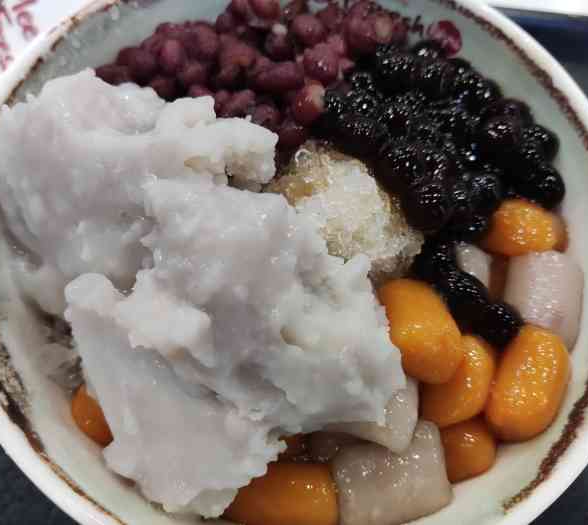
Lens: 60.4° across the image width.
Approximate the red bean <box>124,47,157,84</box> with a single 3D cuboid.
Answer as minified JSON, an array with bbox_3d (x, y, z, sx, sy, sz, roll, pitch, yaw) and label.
[{"bbox_3d":[-0.044,-0.056,0.145,0.010,0.008,0.010,2,70,-4],"label":"red bean"}]

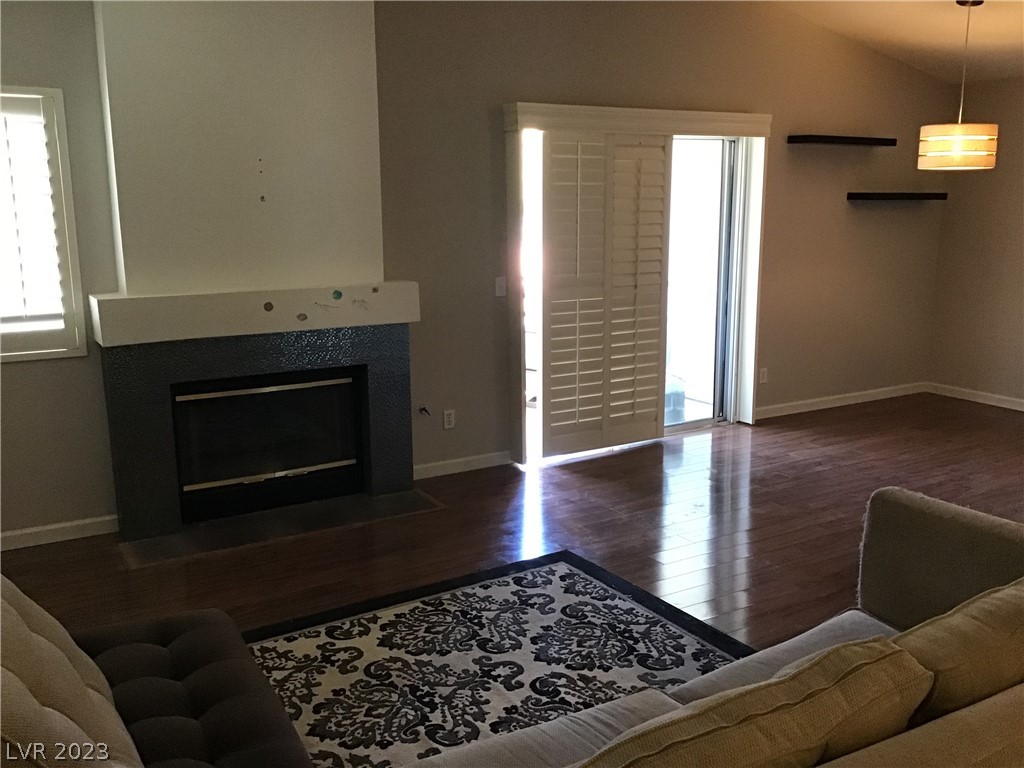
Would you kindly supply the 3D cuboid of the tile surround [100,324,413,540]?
[{"bbox_3d":[-1.258,0.194,4.783,1.526,0.963,0.168,-7,13,-30],"label":"tile surround"}]

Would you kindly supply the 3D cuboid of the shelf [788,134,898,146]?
[{"bbox_3d":[2.393,-1.748,6.611,0.915,0.049,0.203,-7,13,-30],"label":"shelf"}]

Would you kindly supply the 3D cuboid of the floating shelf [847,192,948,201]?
[{"bbox_3d":[2.960,-1.432,7.017,0.907,0.050,0.203,-7,13,-30],"label":"floating shelf"}]

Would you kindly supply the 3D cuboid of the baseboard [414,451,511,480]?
[{"bbox_3d":[-0.321,0.493,5.503,0.744,0.084,0.014,-7,13,-30],"label":"baseboard"}]

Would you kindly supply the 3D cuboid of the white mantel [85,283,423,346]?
[{"bbox_3d":[-1.240,-0.376,4.635,1.585,0.213,0.250,-7,13,-30],"label":"white mantel"}]

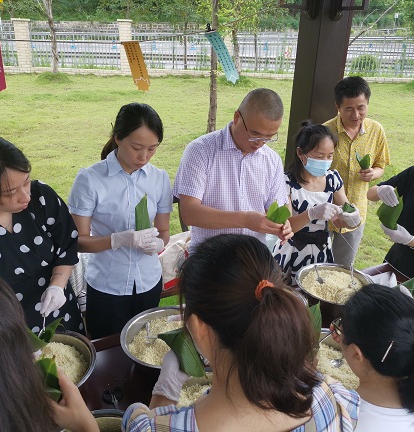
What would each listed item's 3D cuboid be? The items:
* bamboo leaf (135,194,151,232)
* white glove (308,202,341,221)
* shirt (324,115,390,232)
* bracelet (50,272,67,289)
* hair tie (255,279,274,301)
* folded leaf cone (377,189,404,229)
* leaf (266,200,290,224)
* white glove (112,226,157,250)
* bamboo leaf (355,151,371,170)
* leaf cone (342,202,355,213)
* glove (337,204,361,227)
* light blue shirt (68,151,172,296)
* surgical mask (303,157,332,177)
[{"bbox_3d":[-0.229,-0.007,1.620,0.060,0.155,0.045,-6,24,-18],"label":"bamboo leaf"},{"bbox_3d":[0.533,-0.020,2.040,0.155,0.080,0.090,9,24,17],"label":"white glove"},{"bbox_3d":[0.843,-0.254,2.620,0.450,0.670,0.280,10,24,18],"label":"shirt"},{"bbox_3d":[-0.466,0.202,1.410,0.058,0.062,0.020,-5,43,34],"label":"bracelet"},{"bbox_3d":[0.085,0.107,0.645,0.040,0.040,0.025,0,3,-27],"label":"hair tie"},{"bbox_3d":[0.809,-0.033,1.980,0.115,0.170,0.075,18,16,23],"label":"folded leaf cone"},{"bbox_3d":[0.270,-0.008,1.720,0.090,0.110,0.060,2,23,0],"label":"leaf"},{"bbox_3d":[-0.261,0.083,1.620,0.165,0.075,0.085,10,24,20],"label":"white glove"},{"bbox_3d":[0.801,-0.271,2.300,0.080,0.105,0.065,6,18,10],"label":"bamboo leaf"},{"bbox_3d":[0.639,-0.034,2.030,0.065,0.060,0.065,6,23,10],"label":"leaf cone"},{"bbox_3d":[0.647,-0.002,2.040,0.090,0.085,0.120,22,31,40],"label":"glove"},{"bbox_3d":[-0.358,0.010,1.860,0.420,0.580,0.250,-10,25,-26],"label":"light blue shirt"},{"bbox_3d":[0.521,-0.234,2.120,0.140,0.095,0.075,-6,41,-17],"label":"surgical mask"}]

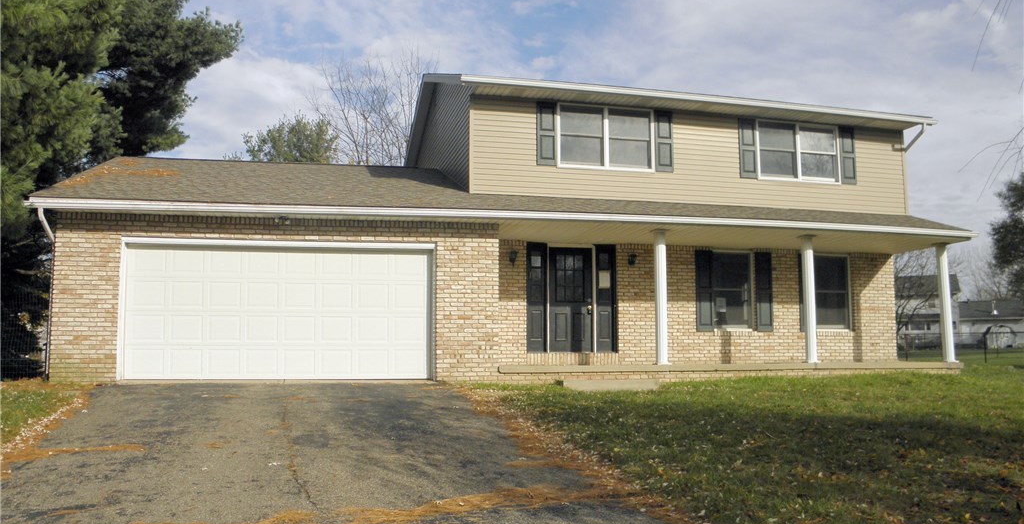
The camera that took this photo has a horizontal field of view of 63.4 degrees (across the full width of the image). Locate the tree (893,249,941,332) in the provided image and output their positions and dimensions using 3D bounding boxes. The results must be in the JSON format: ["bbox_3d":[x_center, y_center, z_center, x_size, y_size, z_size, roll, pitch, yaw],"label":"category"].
[{"bbox_3d":[14.236,0.917,30.588,4.600,5.640,4.600,-3,-7,25],"label":"tree"}]

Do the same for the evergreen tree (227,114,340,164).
[{"bbox_3d":[-9.050,-1.002,33.841,6.200,10.410,6.200,1,-7,-15],"label":"evergreen tree"}]

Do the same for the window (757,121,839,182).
[{"bbox_3d":[6.382,-2.410,18.437,2.060,1.350,0.120,1,-7,-14],"label":"window"}]

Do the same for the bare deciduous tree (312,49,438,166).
[{"bbox_3d":[-5.604,-2.467,34.008,6.200,13.330,6.200,1,-7,-9],"label":"bare deciduous tree"}]

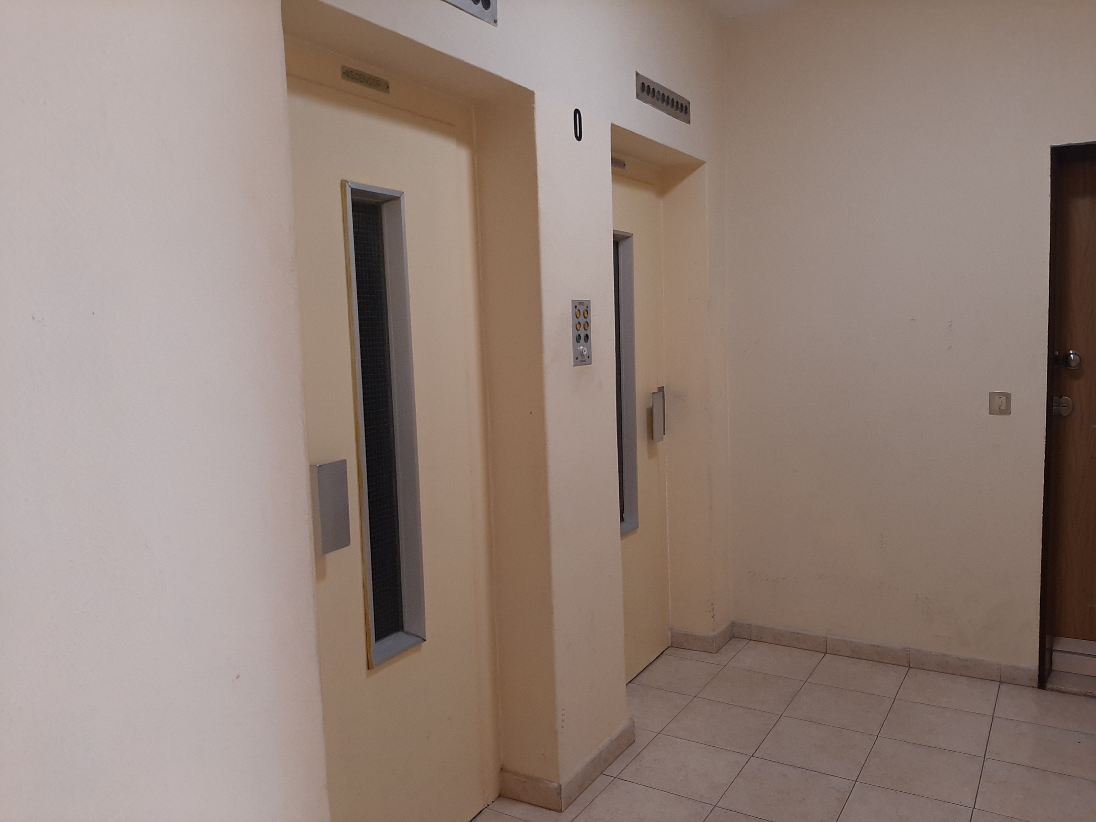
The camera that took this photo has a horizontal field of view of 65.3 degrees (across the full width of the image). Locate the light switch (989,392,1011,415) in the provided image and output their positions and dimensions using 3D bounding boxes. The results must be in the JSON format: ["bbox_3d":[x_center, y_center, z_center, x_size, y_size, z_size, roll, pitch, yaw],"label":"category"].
[{"bbox_3d":[1.712,-0.026,3.237,0.076,0.083,0.012,1,7,32],"label":"light switch"}]

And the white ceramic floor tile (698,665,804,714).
[{"bbox_3d":[0.798,1.097,3.350,0.330,0.010,0.330,1,7,32],"label":"white ceramic floor tile"}]

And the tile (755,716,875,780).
[{"bbox_3d":[0.907,1.138,2.894,0.333,0.010,0.336,2,7,32],"label":"tile"}]

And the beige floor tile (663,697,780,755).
[{"bbox_3d":[0.623,1.130,3.069,0.333,0.010,0.336,2,7,32],"label":"beige floor tile"}]

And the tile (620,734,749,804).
[{"bbox_3d":[0.448,1.166,2.788,0.330,0.010,0.330,1,7,32],"label":"tile"}]

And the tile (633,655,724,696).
[{"bbox_3d":[0.531,1.090,3.518,0.296,0.010,0.336,2,7,32],"label":"tile"}]

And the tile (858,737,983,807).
[{"bbox_3d":[1.190,1.145,2.719,0.330,0.010,0.330,1,7,32],"label":"tile"}]

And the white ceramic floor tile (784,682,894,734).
[{"bbox_3d":[1.083,1.105,3.179,0.333,0.010,0.336,2,7,32],"label":"white ceramic floor tile"}]

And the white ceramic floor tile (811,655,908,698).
[{"bbox_3d":[1.256,1.069,3.457,0.330,0.010,0.330,1,7,32],"label":"white ceramic floor tile"}]

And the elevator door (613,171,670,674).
[{"bbox_3d":[0.266,0.095,3.368,0.057,2.015,0.843,2,7,32],"label":"elevator door"}]

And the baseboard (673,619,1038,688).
[{"bbox_3d":[1.215,1.018,3.550,1.425,0.081,0.240,2,7,32],"label":"baseboard"}]

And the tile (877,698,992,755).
[{"bbox_3d":[1.364,1.111,3.000,0.330,0.010,0.330,1,7,32],"label":"tile"}]

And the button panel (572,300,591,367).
[{"bbox_3d":[0.106,-0.240,2.625,0.011,0.199,0.120,2,7,32],"label":"button panel"}]

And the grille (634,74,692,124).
[{"bbox_3d":[0.436,-1.146,3.150,0.010,0.087,0.497,1,7,30],"label":"grille"}]

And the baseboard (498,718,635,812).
[{"bbox_3d":[0.076,1.132,2.816,0.223,0.078,0.495,1,7,32],"label":"baseboard"}]

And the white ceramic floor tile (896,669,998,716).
[{"bbox_3d":[1.540,1.079,3.286,0.333,0.010,0.328,2,7,32],"label":"white ceramic floor tile"}]

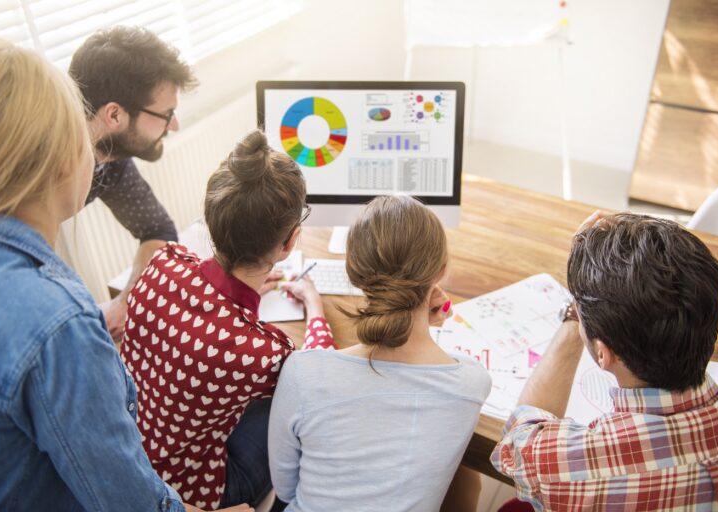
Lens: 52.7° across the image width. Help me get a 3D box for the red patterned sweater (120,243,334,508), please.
[{"bbox_3d":[-0.248,0.236,1.542,0.485,0.590,0.405,21,41,30],"label":"red patterned sweater"}]

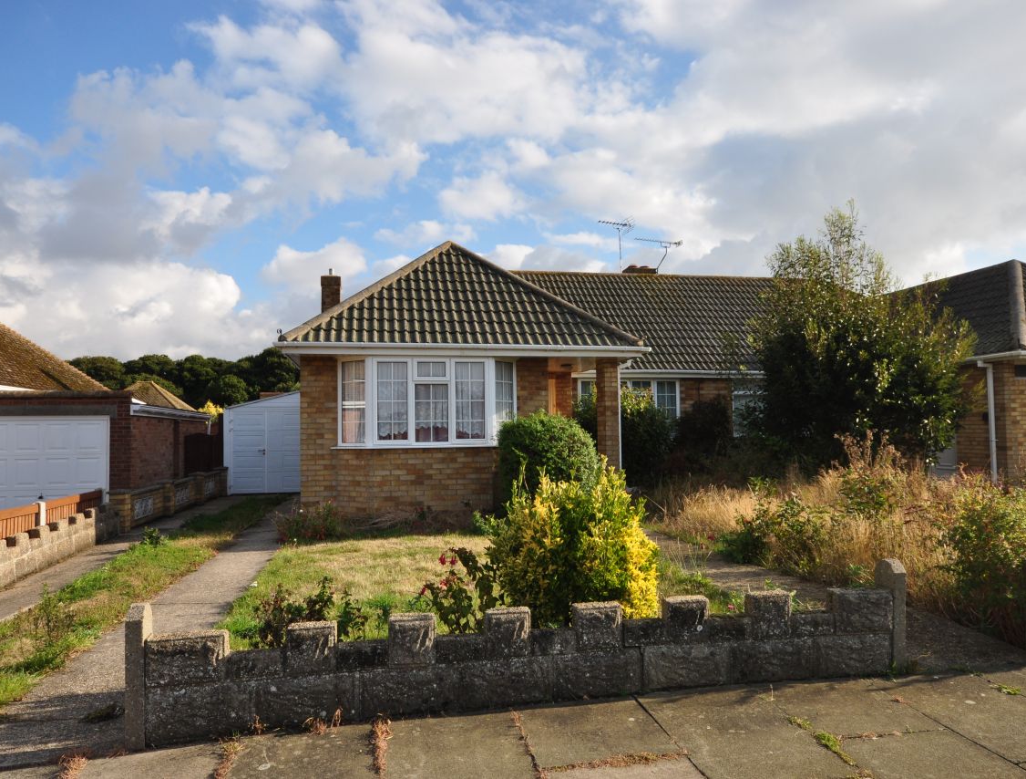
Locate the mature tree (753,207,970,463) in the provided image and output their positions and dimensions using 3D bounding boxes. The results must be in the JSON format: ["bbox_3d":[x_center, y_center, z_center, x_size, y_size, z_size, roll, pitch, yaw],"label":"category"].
[{"bbox_3d":[6.429,-0.786,13.202,4.000,5.299,3.700,0,-3,-12],"label":"mature tree"}]

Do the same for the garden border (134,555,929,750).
[{"bbox_3d":[0.193,1.248,3.564,3.900,0.600,0.140,0,-3,-11],"label":"garden border"}]

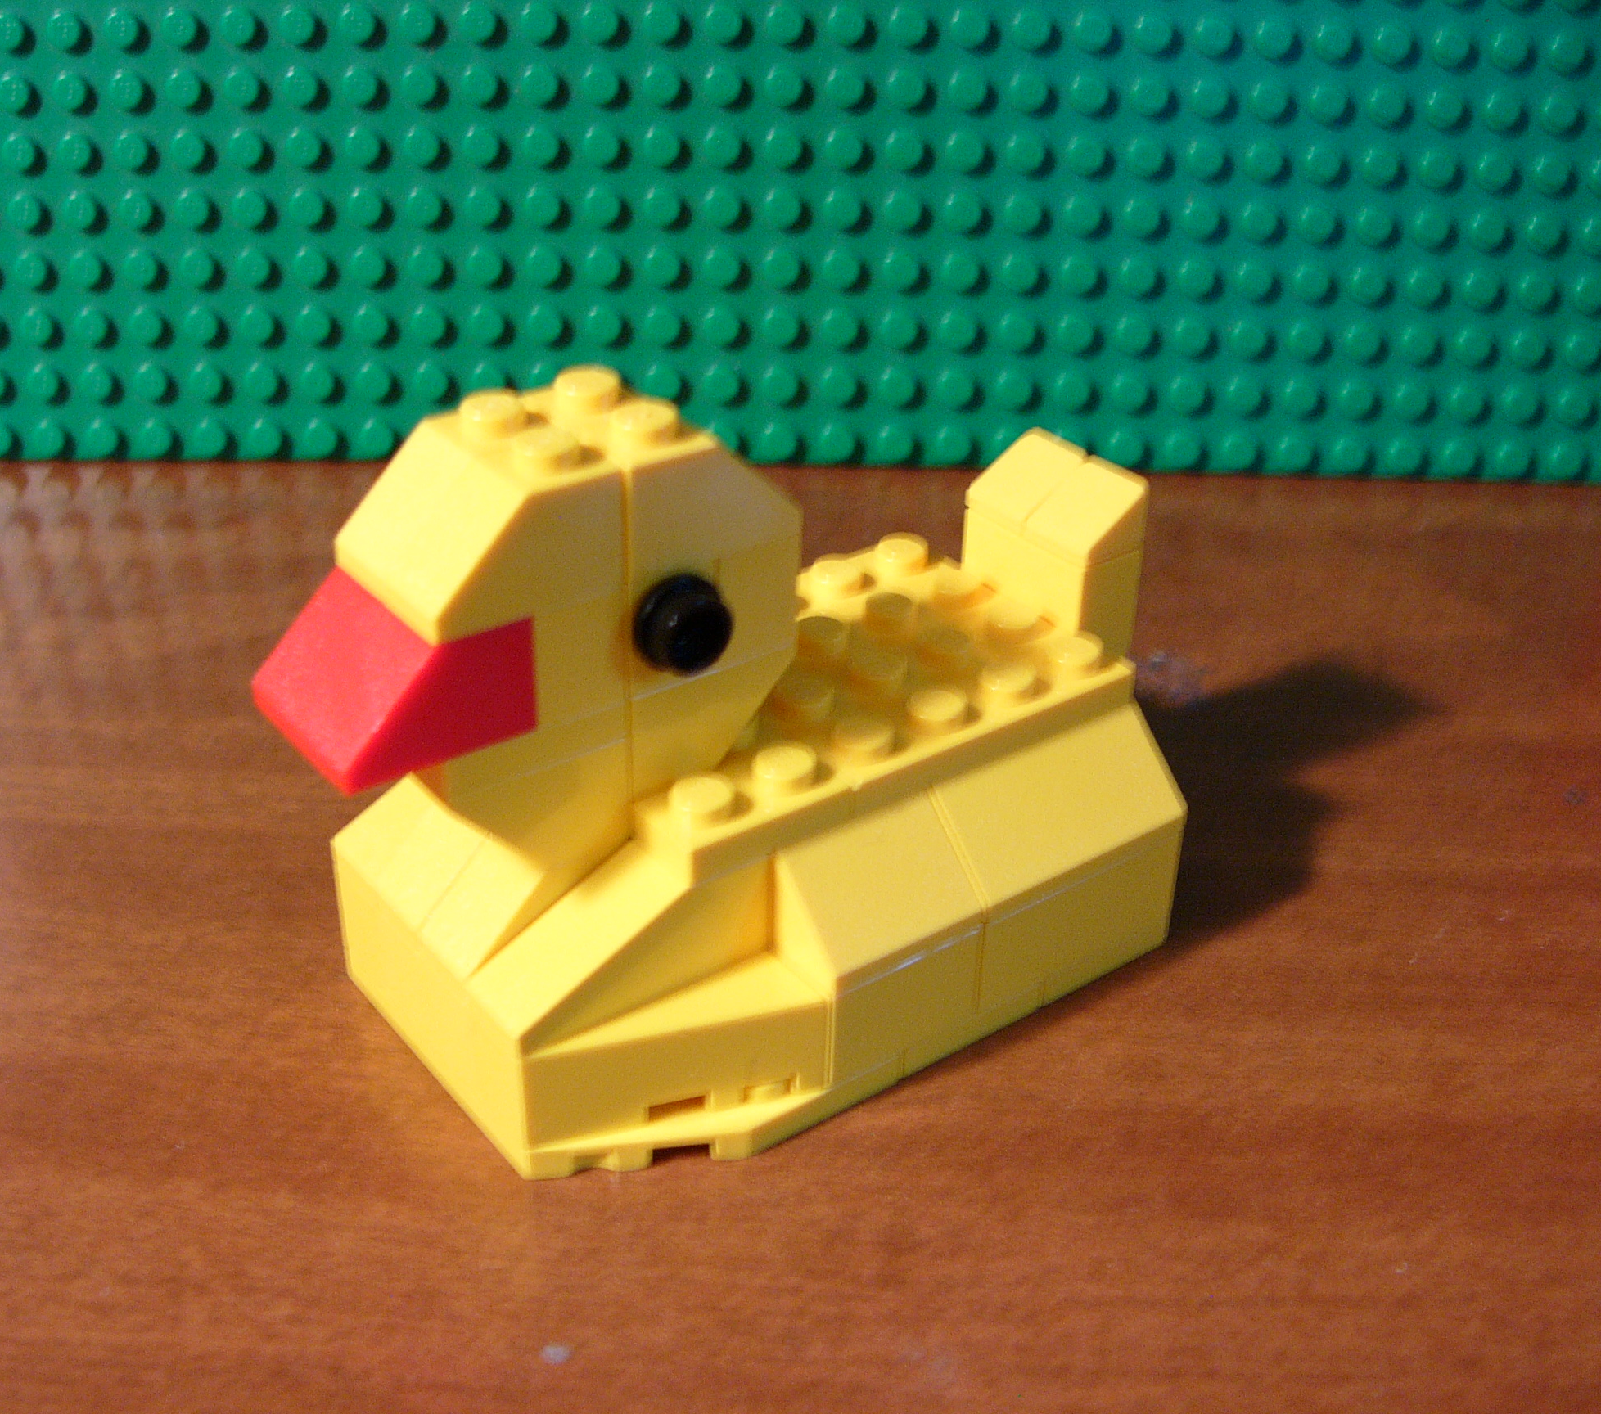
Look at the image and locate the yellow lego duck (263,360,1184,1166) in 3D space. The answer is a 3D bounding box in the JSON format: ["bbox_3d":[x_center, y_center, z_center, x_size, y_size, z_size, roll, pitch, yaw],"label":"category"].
[{"bbox_3d":[-0.005,-0.003,0.169,0.080,0.056,0.048,-20,37,-32],"label":"yellow lego duck"}]

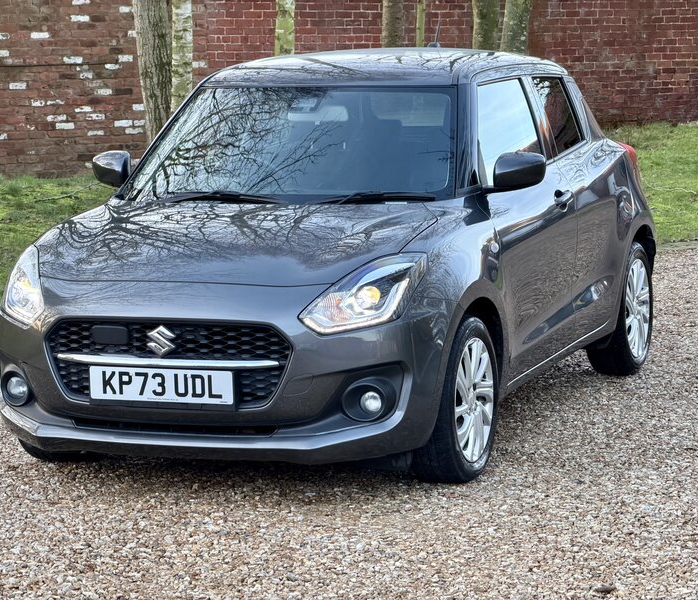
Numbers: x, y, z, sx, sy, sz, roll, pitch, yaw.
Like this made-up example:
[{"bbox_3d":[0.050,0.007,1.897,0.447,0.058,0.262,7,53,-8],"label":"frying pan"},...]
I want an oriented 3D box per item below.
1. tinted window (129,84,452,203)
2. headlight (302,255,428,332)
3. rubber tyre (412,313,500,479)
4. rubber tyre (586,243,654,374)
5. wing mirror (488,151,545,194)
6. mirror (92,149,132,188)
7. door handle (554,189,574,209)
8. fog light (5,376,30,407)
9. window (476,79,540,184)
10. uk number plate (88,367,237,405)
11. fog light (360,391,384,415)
[{"bbox_3d":[-0.190,-0.560,8.767,1.340,0.120,0.760,1,43,20],"label":"tinted window"},{"bbox_3d":[0.053,-0.023,7.671,0.325,0.250,0.440,1,8,20],"label":"headlight"},{"bbox_3d":[0.358,0.346,8.113,0.190,0.605,0.605,1,8,20],"label":"rubber tyre"},{"bbox_3d":[1.214,0.035,10.387,0.190,0.605,0.605,1,8,20],"label":"rubber tyre"},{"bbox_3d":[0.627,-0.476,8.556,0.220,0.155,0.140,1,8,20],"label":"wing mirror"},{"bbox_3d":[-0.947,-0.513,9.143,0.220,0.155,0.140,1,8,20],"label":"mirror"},{"bbox_3d":[0.854,-0.398,9.149,0.050,0.055,0.190,1,8,20],"label":"door handle"},{"bbox_3d":[-1.155,0.305,8.122,0.085,0.085,0.060,1,8,20],"label":"fog light"},{"bbox_3d":[0.600,-0.658,8.961,0.040,0.410,0.960,-23,-1,22],"label":"window"},{"bbox_3d":[-0.623,0.283,7.659,0.520,0.111,0.012,1,5,20],"label":"uk number plate"},{"bbox_3d":[0.081,0.334,7.660,0.085,0.085,0.060,1,8,20],"label":"fog light"}]

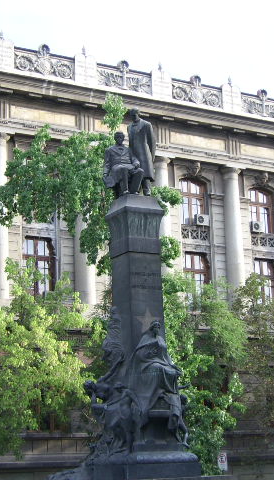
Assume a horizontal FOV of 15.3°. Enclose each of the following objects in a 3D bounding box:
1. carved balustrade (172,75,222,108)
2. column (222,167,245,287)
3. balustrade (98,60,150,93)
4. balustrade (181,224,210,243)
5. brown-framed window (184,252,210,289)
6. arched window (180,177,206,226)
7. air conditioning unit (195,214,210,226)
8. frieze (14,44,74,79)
[{"bbox_3d":[3.296,-8.213,55.689,3.301,1.651,0.256,6,-14,-31],"label":"carved balustrade"},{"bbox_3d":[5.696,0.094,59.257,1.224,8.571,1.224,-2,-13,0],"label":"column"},{"bbox_3d":[-0.749,-9.117,56.867,3.520,1.786,0.357,6,-15,-32],"label":"balustrade"},{"bbox_3d":[3.325,-0.301,58.383,2.020,0.969,0.255,6,-15,-32],"label":"balustrade"},{"bbox_3d":[3.153,2.230,54.114,1.767,3.162,0.326,6,-14,-31],"label":"brown-framed window"},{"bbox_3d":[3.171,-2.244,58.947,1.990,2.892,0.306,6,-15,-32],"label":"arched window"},{"bbox_3d":[3.749,-1.084,58.601,0.765,0.582,0.306,6,-15,-32],"label":"air conditioning unit"},{"bbox_3d":[-4.326,-8.405,47.424,3.153,1.525,0.350,6,-14,-31],"label":"frieze"}]

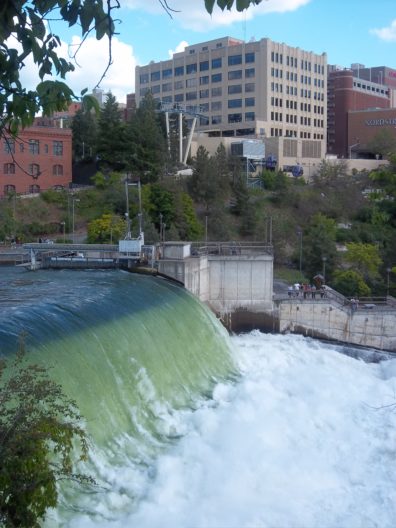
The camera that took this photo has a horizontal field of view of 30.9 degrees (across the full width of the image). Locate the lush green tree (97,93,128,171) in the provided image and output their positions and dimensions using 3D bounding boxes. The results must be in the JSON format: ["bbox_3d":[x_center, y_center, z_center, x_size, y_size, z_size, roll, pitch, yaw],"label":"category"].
[{"bbox_3d":[-20.513,-31.790,172.000,7.447,18.527,7.447,0,4,0],"label":"lush green tree"}]

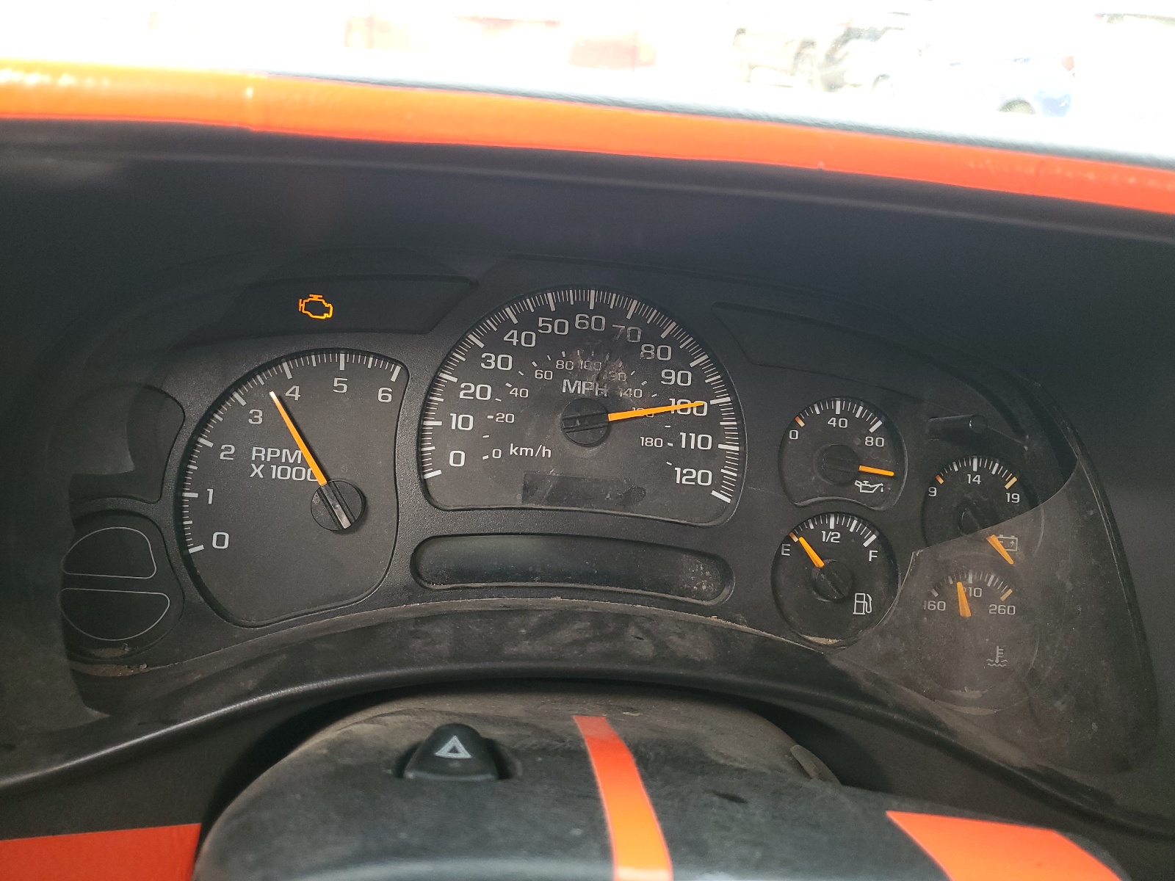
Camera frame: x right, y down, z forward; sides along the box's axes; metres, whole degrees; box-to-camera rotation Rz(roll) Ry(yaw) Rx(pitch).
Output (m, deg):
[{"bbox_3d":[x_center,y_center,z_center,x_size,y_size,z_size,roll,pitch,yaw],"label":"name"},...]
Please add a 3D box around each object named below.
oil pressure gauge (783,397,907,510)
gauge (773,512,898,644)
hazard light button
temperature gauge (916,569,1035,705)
[{"bbox_3d":[0.084,0.004,0.298,0.044,0.038,0.011,5,-4,-9],"label":"oil pressure gauge"},{"bbox_3d":[0.081,0.046,0.296,0.044,0.043,0.011,5,-4,-9],"label":"gauge"},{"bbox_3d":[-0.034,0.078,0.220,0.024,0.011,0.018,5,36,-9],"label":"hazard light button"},{"bbox_3d":[0.131,0.067,0.303,0.044,0.045,0.011,5,-4,-9],"label":"temperature gauge"}]

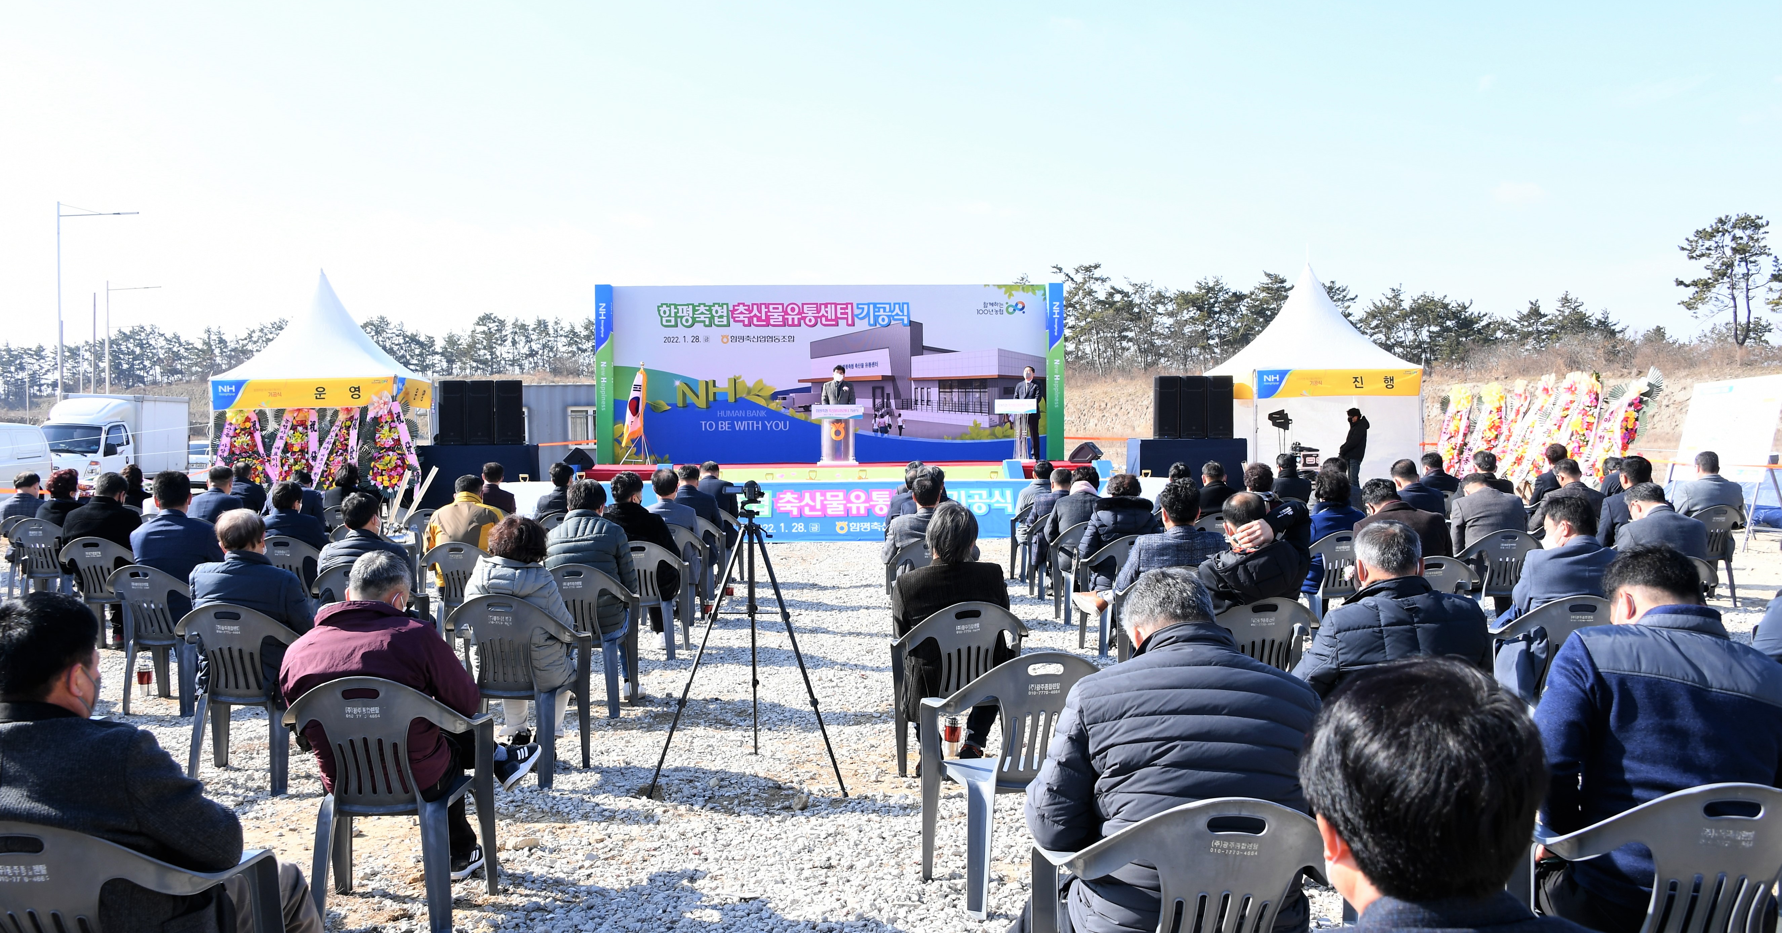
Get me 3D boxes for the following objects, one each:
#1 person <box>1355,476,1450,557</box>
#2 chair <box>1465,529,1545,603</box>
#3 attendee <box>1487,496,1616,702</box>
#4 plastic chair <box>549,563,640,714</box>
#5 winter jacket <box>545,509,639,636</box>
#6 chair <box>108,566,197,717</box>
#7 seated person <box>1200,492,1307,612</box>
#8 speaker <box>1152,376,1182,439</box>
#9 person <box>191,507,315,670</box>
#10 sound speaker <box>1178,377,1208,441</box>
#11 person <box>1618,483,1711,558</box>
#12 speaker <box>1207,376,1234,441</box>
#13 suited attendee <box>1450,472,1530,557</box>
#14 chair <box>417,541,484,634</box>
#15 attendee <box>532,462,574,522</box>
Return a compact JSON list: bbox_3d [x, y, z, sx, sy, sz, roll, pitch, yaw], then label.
[{"bbox_3d":[2.784,0.645,7.566,0.560,1.180,0.780,0,1,0],"label":"person"},{"bbox_3d":[3.979,0.796,8.995,0.562,0.800,0.537,0,1,14],"label":"chair"},{"bbox_3d":[2.725,0.679,5.766,0.600,1.190,0.780,0,1,2],"label":"attendee"},{"bbox_3d":[-1.589,0.879,7.130,0.560,0.790,0.560,0,1,-3],"label":"plastic chair"},{"bbox_3d":[-1.532,0.534,7.164,0.496,0.648,0.446,0,1,-2],"label":"winter jacket"},{"bbox_3d":[-3.758,0.884,7.245,0.555,0.780,0.530,0,2,9],"label":"chair"},{"bbox_3d":[1.481,0.689,6.003,0.540,1.200,0.840,0,2,-5],"label":"seated person"},{"bbox_3d":[4.901,-1.041,24.580,0.450,1.120,0.470,0,2,6],"label":"speaker"},{"bbox_3d":[-2.665,0.745,6.075,0.560,1.210,0.820,0,2,4],"label":"person"},{"bbox_3d":[5.404,-1.046,24.700,0.450,1.120,0.450,0,1,0],"label":"sound speaker"},{"bbox_3d":[4.149,0.648,7.721,0.540,1.160,0.820,0,2,-8],"label":"person"},{"bbox_3d":[5.968,-1.058,25.100,0.480,1.140,0.500,0,2,8],"label":"speaker"},{"bbox_3d":[3.899,0.631,9.219,0.550,1.130,0.800,-1,2,-8],"label":"suited attendee"},{"bbox_3d":[-2.761,0.858,8.960,0.560,0.800,0.550,-1,2,-8],"label":"chair"},{"bbox_3d":[-2.873,0.567,12.372,0.486,1.235,0.709,0,1,3],"label":"attendee"}]

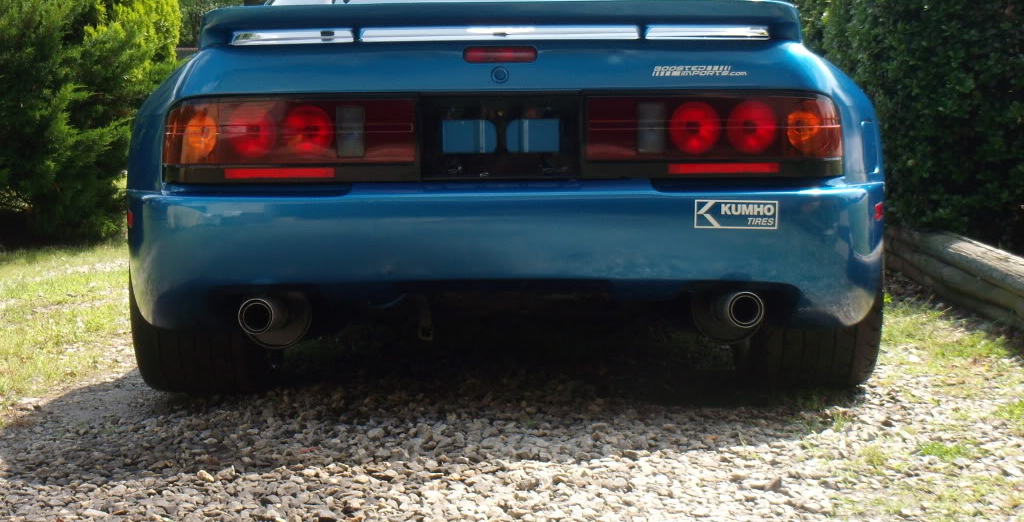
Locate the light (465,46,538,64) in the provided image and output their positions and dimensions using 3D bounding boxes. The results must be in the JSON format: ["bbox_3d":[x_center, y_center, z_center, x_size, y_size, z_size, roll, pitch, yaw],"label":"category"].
[{"bbox_3d":[-0.029,-0.447,3.860,0.160,0.042,0.040,0,10,0],"label":"light"}]

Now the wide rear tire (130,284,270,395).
[{"bbox_3d":[-0.800,0.029,4.742,0.300,0.635,0.635,0,10,0],"label":"wide rear tire"}]

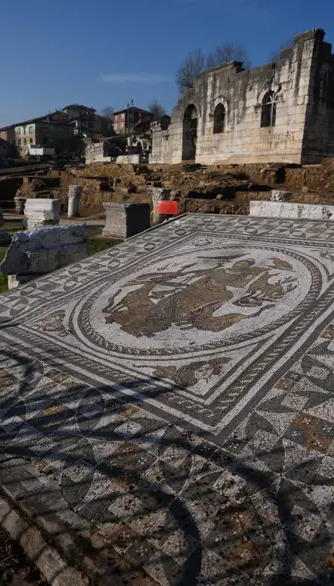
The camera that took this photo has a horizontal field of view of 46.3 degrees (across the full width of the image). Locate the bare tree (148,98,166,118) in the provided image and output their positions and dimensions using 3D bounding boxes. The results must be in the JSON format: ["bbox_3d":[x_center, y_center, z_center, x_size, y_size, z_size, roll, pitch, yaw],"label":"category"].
[{"bbox_3d":[-1.727,-34.823,75.000,3.800,5.500,3.800,1,14,0],"label":"bare tree"}]

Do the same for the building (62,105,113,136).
[{"bbox_3d":[-27.556,-58.989,135.297,11.000,10.000,14.000,-13,20,-42],"label":"building"}]

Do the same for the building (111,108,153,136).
[{"bbox_3d":[-11.029,-52.473,120.040,9.700,7.900,8.000,-13,20,-42],"label":"building"}]

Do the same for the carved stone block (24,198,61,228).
[{"bbox_3d":[-4.716,-2.985,14.820,1.100,1.100,0.900,2,13,-2],"label":"carved stone block"}]

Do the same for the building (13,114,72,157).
[{"bbox_3d":[-35.710,-45.152,113.508,11.600,11.500,11.700,-13,20,-42],"label":"building"}]

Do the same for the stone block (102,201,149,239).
[{"bbox_3d":[-1.379,-2.511,13.525,1.030,1.080,1.200,-13,20,-42],"label":"stone block"}]

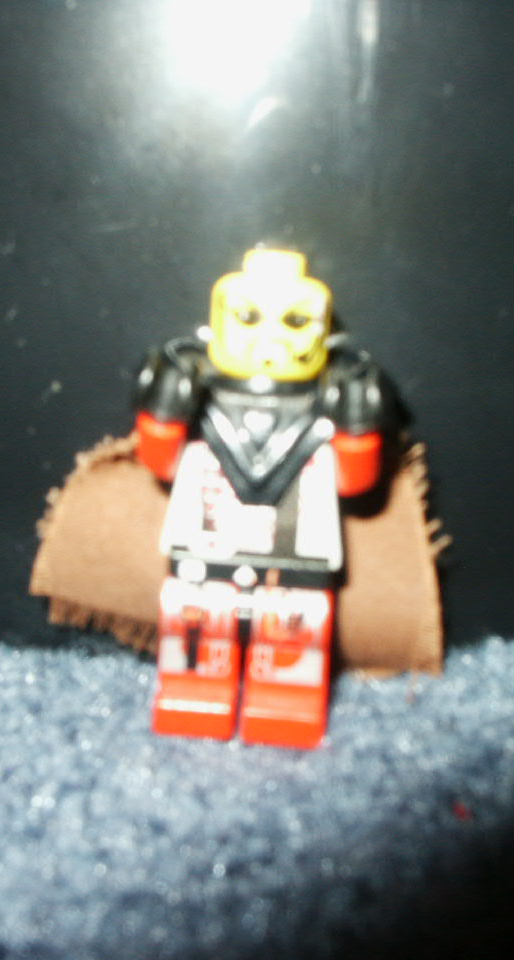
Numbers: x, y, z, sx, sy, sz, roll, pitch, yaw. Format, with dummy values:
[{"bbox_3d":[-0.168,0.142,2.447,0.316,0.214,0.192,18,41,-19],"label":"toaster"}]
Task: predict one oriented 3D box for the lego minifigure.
[{"bbox_3d":[0.000,0.001,0.115,0.023,0.042,0.013,4,10,2],"label":"lego minifigure"}]

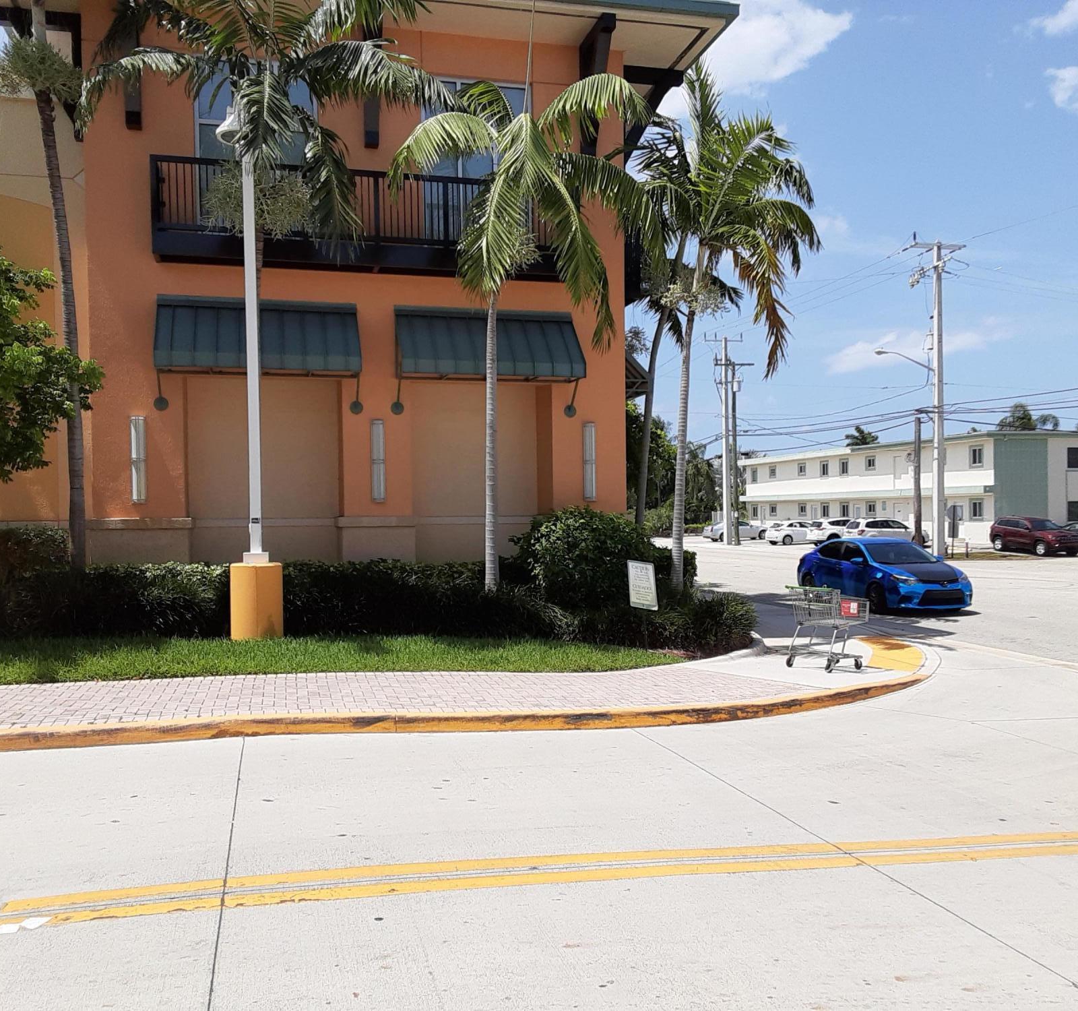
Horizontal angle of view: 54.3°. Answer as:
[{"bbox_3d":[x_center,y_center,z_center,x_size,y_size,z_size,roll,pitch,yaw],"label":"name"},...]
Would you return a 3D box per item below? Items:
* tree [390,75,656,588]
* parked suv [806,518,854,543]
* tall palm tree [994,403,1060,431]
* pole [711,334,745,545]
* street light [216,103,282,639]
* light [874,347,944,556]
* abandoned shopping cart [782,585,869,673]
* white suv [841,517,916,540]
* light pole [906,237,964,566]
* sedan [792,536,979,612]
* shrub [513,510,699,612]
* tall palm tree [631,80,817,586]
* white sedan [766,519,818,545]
[{"bbox_3d":[-0.250,-2.500,17.300,4.300,8.900,4.200,-1,-1,0],"label":"tree"},{"bbox_3d":[18.896,1.583,64.500,4.600,1.690,1.840,0,-1,-16],"label":"parked suv"},{"bbox_3d":[42.700,-3.300,92.000,6.300,11.500,6.300,-1,-1,0],"label":"tall palm tree"},{"bbox_3d":[12.550,-4.430,70.200,2.400,14.000,0.600,-1,-1,-12],"label":"pole"},{"bbox_3d":[-3.753,-1.756,13.700,0.830,7.000,0.670,0,-1,-6],"label":"street light"},{"bbox_3d":[16.070,-2.250,45.450,3.000,9.000,0.500,-1,-1,-12],"label":"light"},{"bbox_3d":[3.391,1.444,12.400,0.900,0.980,0.570,0,-1,-37],"label":"abandoned shopping cart"},{"bbox_3d":[20.328,1.497,61.500,4.600,1.720,1.800,0,-1,-16],"label":"white suv"},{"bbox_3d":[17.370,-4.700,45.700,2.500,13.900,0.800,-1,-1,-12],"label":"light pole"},{"bbox_3d":[7.060,1.365,21.767,1.780,1.460,4.640,-1,-1,-11],"label":"sedan"},{"bbox_3d":[0.971,0.852,15.900,2.750,1.650,2.100,-1,-1,14],"label":"shrub"},{"bbox_3d":[2.951,-2.569,16.600,2.950,8.750,3.000,0,-1,0],"label":"tall palm tree"},{"bbox_3d":[16.750,1.740,66.400,4.550,1.450,1.780,0,-1,-19],"label":"white sedan"}]

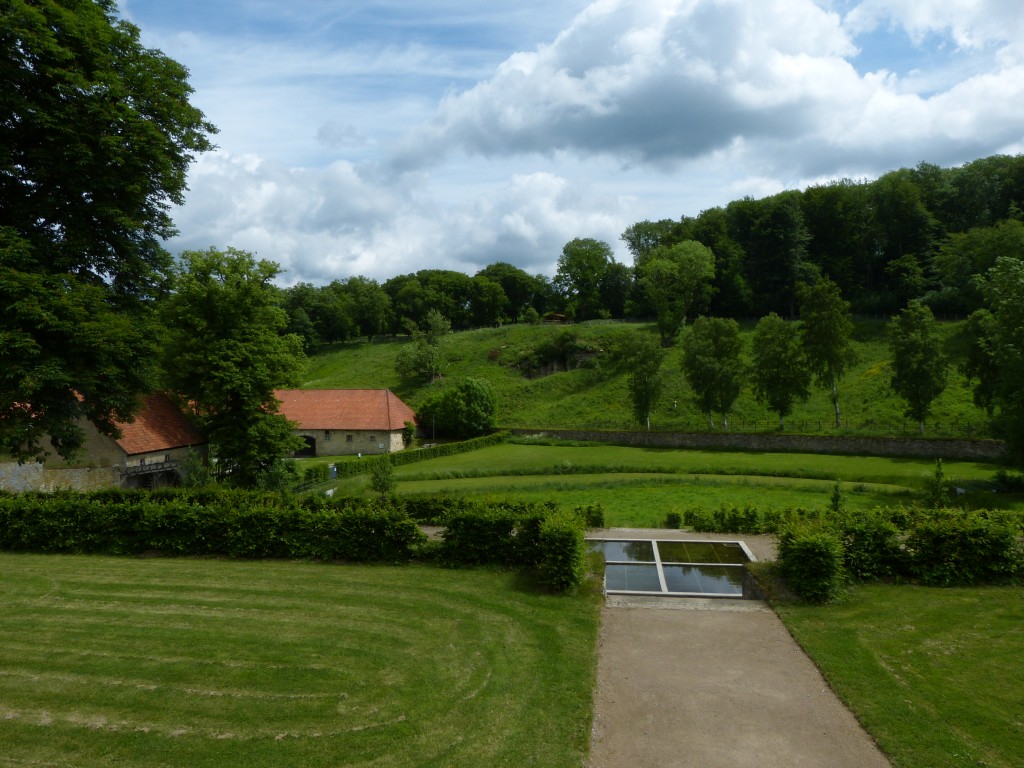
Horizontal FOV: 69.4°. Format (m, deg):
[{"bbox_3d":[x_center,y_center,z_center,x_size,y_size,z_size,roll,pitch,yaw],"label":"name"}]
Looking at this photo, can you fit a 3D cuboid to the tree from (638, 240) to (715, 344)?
[{"bbox_3d":[36.700,-20.420,165.000,16.960,23.200,16.960,0,-2,0],"label":"tree"}]

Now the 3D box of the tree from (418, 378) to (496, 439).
[{"bbox_3d":[-8.700,3.910,118.000,12.450,9.570,11.200,0,-2,0],"label":"tree"}]

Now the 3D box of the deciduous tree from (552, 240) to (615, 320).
[{"bbox_3d":[19.610,-28.260,200.000,16.230,22.180,16.230,0,-2,0],"label":"deciduous tree"}]

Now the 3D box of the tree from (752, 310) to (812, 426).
[{"bbox_3d":[40.670,-2.040,112.000,9.090,17.570,8.630,0,-2,0],"label":"tree"}]

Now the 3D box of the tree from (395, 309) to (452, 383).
[{"bbox_3d":[-17.350,-7.550,145.000,11.370,14.510,10.240,0,-2,0],"label":"tree"}]

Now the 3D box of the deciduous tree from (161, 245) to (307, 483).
[{"bbox_3d":[-25.700,-1.520,68.000,13.240,21.890,13.240,0,-2,0],"label":"deciduous tree"}]

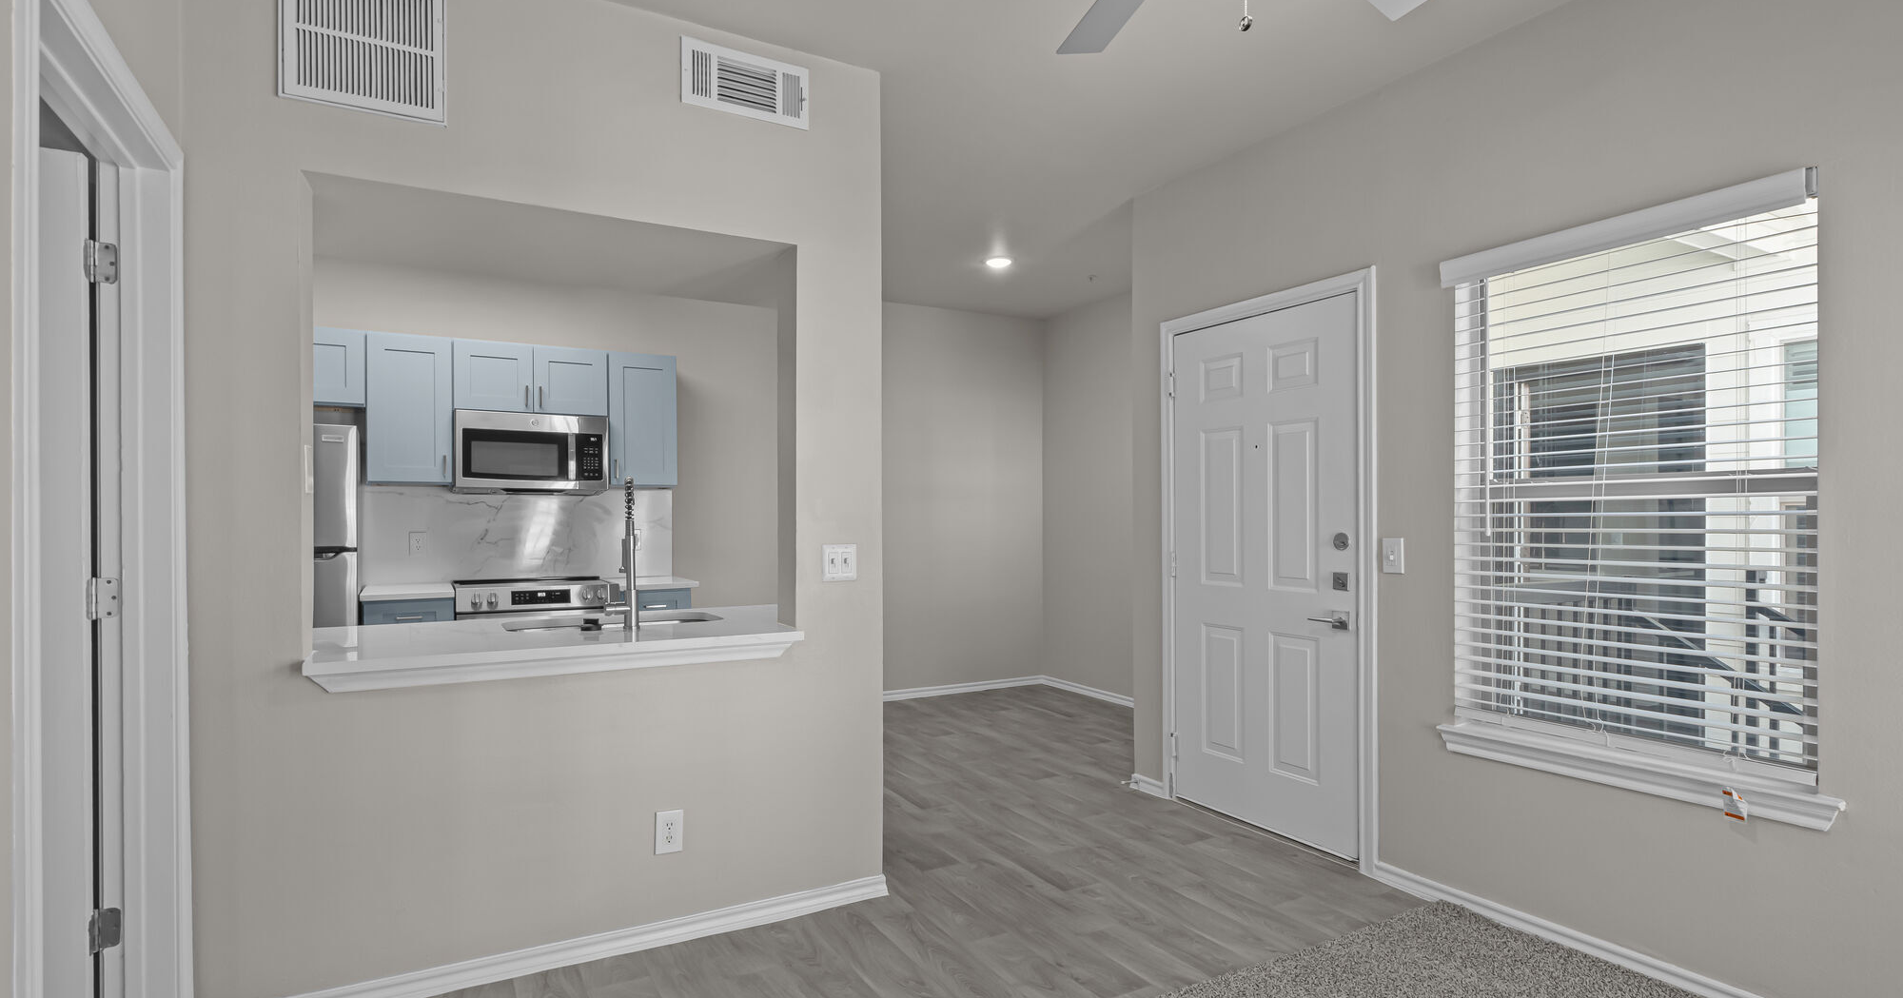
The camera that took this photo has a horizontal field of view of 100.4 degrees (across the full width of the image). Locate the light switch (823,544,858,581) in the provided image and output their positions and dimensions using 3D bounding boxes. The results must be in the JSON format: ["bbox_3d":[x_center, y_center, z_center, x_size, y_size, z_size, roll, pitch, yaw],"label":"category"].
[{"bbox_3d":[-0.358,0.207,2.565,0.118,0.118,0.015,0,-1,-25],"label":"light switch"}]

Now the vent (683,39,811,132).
[{"bbox_3d":[-0.639,-1.312,2.504,0.399,0.202,0.027,0,-1,-25],"label":"vent"}]

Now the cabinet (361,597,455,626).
[{"bbox_3d":[-2.783,0.933,4.136,0.385,0.876,0.610,0,-1,-26],"label":"cabinet"}]

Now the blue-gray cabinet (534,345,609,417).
[{"bbox_3d":[-2.205,-0.657,4.607,0.377,0.373,0.325,0,-1,-26],"label":"blue-gray cabinet"}]

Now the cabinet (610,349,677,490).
[{"bbox_3d":[-1.864,-0.461,4.764,0.375,0.763,0.325,0,-1,-26],"label":"cabinet"}]

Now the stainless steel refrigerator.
[{"bbox_3d":[-3.334,0.519,3.875,0.734,1.741,0.677,0,-1,-29],"label":"stainless steel refrigerator"}]

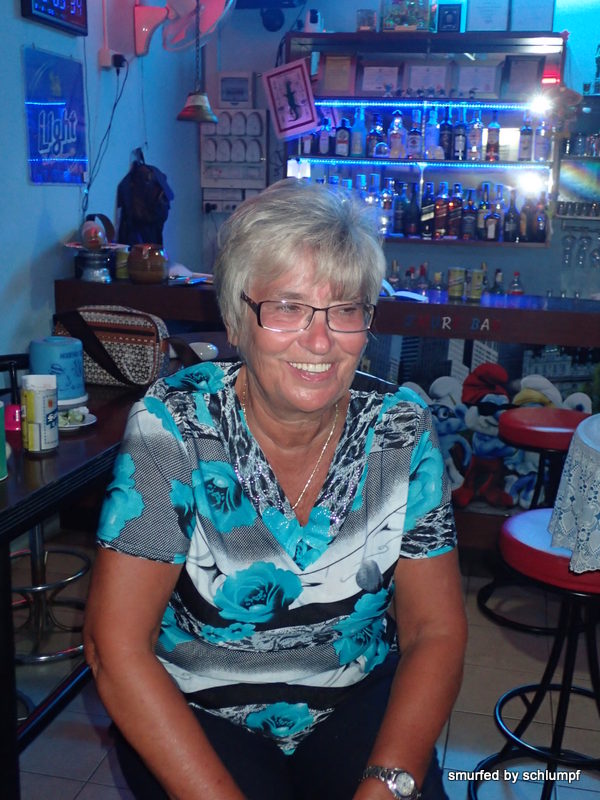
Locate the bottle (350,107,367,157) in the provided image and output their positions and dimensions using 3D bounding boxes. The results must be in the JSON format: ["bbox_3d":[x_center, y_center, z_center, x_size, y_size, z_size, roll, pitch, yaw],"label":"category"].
[{"bbox_3d":[0.314,-1.441,4.966,0.082,0.280,0.082,4,13,12],"label":"bottle"}]

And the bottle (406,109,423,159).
[{"bbox_3d":[0.656,-1.502,5.229,0.076,0.264,0.072,3,15,10],"label":"bottle"}]

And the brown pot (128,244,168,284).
[{"bbox_3d":[-0.628,-0.561,3.830,0.162,0.162,0.162,1,12,0],"label":"brown pot"}]

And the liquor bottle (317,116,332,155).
[{"bbox_3d":[0.136,-1.446,5.070,0.066,0.198,0.066,4,14,12],"label":"liquor bottle"}]

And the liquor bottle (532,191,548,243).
[{"bbox_3d":[1.263,-0.960,4.850,0.075,0.275,0.075,4,13,12],"label":"liquor bottle"}]

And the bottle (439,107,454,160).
[{"bbox_3d":[0.827,-1.499,5.197,0.073,0.285,0.073,3,15,10],"label":"bottle"}]

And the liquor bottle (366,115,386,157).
[{"bbox_3d":[0.404,-1.414,4.951,0.090,0.235,0.082,4,13,12],"label":"liquor bottle"}]

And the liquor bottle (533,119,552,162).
[{"bbox_3d":[1.339,-1.450,5.108,0.075,0.244,0.070,3,15,10],"label":"liquor bottle"}]

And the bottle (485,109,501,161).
[{"bbox_3d":[1.084,-1.471,5.154,0.072,0.274,0.072,3,15,10],"label":"bottle"}]

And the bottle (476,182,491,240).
[{"bbox_3d":[1.052,-1.078,5.265,0.072,0.313,0.072,3,15,10],"label":"bottle"}]

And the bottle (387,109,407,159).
[{"bbox_3d":[0.531,-1.452,5.058,0.101,0.258,0.085,3,13,9],"label":"bottle"}]

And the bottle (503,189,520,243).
[{"bbox_3d":[1.133,-0.986,4.952,0.082,0.276,0.082,4,14,12],"label":"bottle"}]

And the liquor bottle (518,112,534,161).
[{"bbox_3d":[1.253,-1.464,5.121,0.075,0.266,0.072,3,15,10],"label":"liquor bottle"}]

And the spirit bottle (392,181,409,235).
[{"bbox_3d":[0.559,-1.060,5.144,0.076,0.290,0.076,3,13,9],"label":"spirit bottle"}]

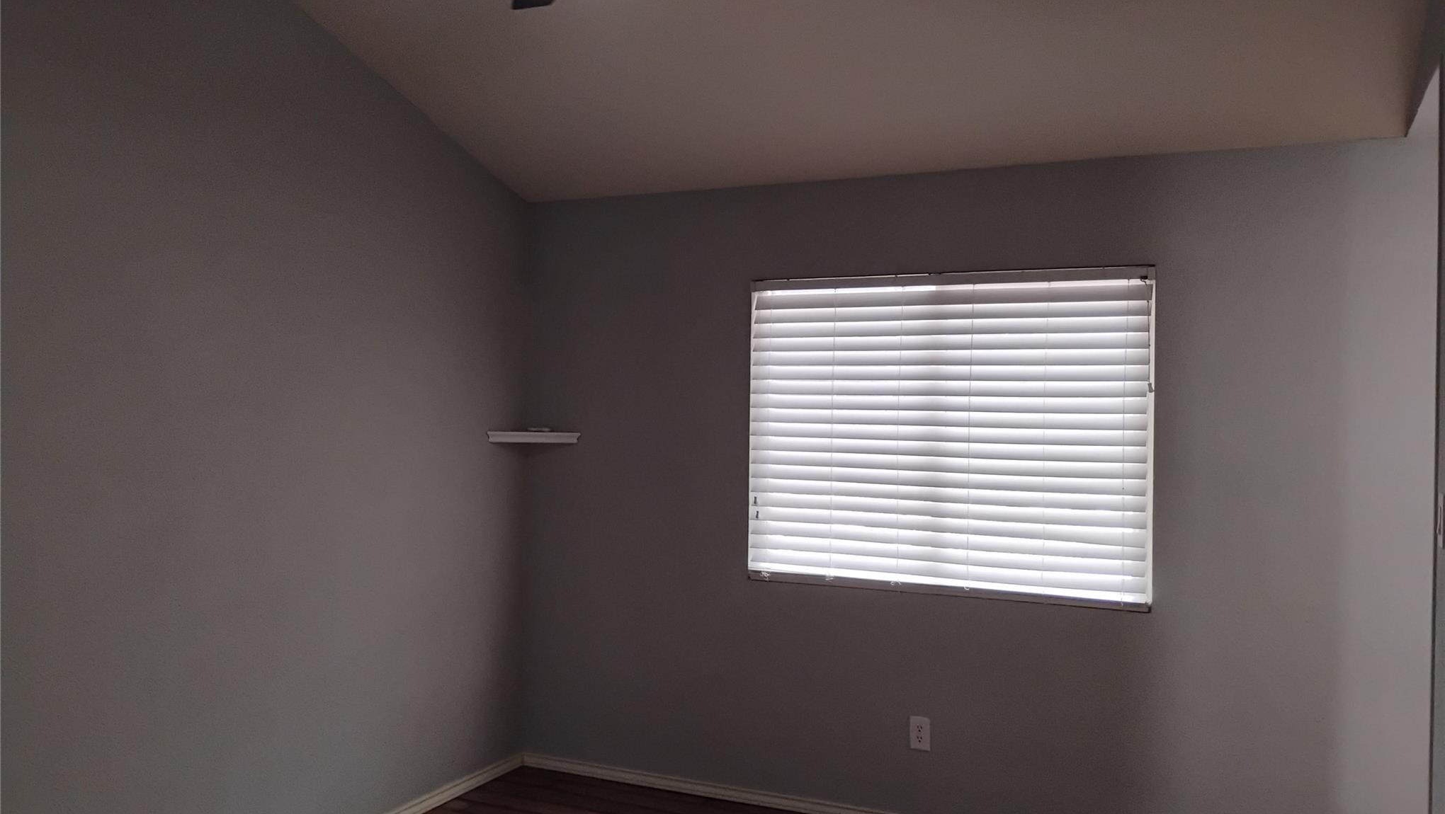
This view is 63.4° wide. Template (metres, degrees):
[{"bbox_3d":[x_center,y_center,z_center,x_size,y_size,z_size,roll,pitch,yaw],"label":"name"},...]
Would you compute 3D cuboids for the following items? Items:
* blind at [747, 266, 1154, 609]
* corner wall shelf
[{"bbox_3d":[0.792,0.101,4.287,1.478,1.172,0.060,1,0,25],"label":"blind"},{"bbox_3d":[-0.814,0.127,4.944,0.387,0.043,0.194,0,0,-20],"label":"corner wall shelf"}]

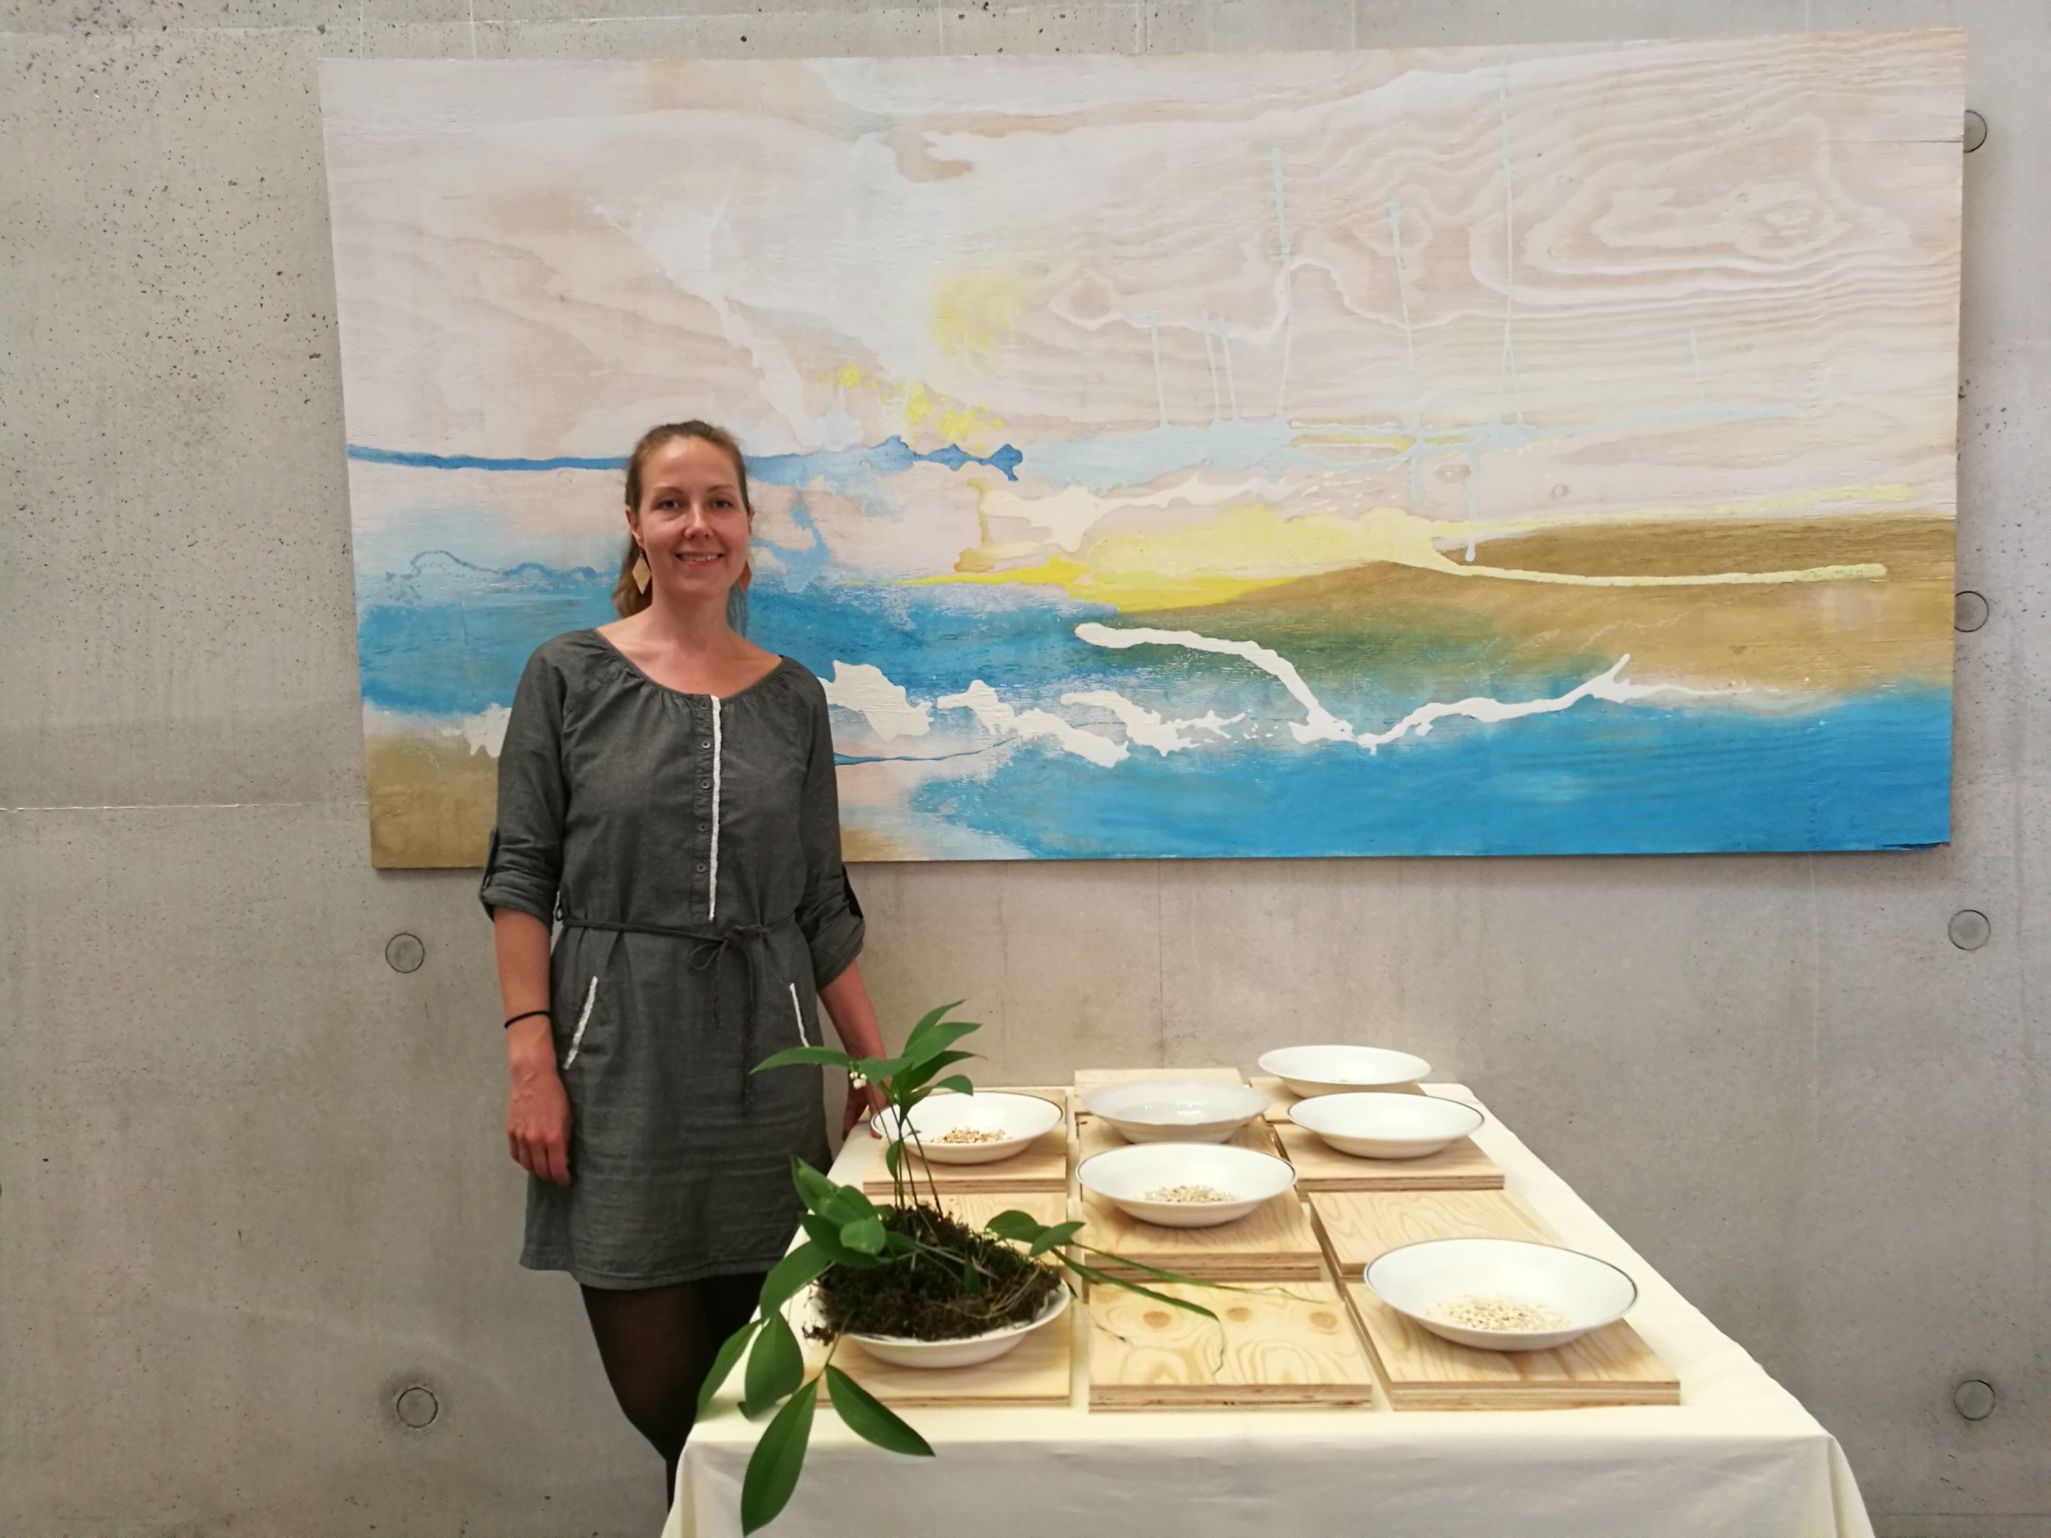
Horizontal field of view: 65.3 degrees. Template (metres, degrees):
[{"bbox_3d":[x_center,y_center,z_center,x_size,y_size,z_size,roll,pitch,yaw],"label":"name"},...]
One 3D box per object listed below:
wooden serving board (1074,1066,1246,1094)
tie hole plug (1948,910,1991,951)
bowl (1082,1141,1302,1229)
[{"bbox_3d":[0.181,0.451,2.196,0.220,0.031,0.220,-1,2,2],"label":"wooden serving board"},{"bbox_3d":[1.473,0.252,2.500,0.064,0.064,0.016,-1,2,2],"label":"tie hole plug"},{"bbox_3d":[0.164,0.433,1.630,0.226,0.041,0.226,-1,2,2],"label":"bowl"}]

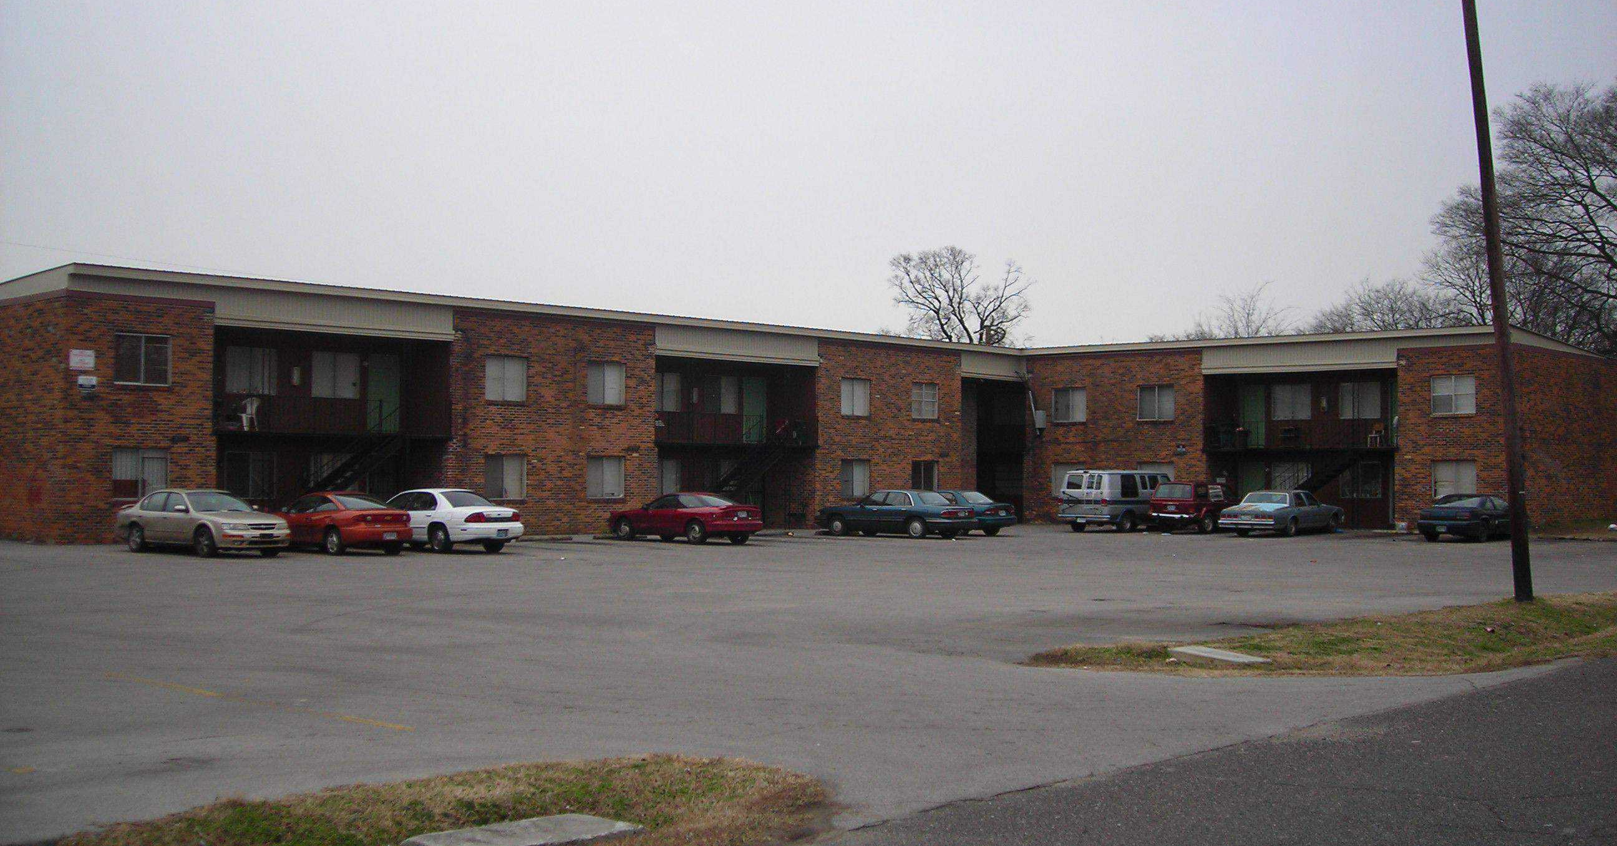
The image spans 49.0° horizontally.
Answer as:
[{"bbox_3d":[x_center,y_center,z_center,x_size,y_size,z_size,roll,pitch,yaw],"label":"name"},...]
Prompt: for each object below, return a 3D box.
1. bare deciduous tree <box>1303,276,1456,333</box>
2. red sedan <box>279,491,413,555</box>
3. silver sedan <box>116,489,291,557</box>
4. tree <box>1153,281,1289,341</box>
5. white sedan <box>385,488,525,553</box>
[{"bbox_3d":[29.760,-1.500,91.830,7.790,12.130,7.790,0,-2,0],"label":"bare deciduous tree"},{"bbox_3d":[-10.528,2.178,39.079,4.580,1.360,1.720,-1,-2,40],"label":"red sedan"},{"bbox_3d":[-13.304,2.149,38.902,4.800,1.420,1.770,-1,-2,37],"label":"silver sedan"},{"bbox_3d":[21.010,-1.340,89.840,7.050,11.610,7.050,0,-2,0],"label":"tree"},{"bbox_3d":[-8.601,2.203,40.462,5.050,1.410,1.840,-1,-2,37],"label":"white sedan"}]

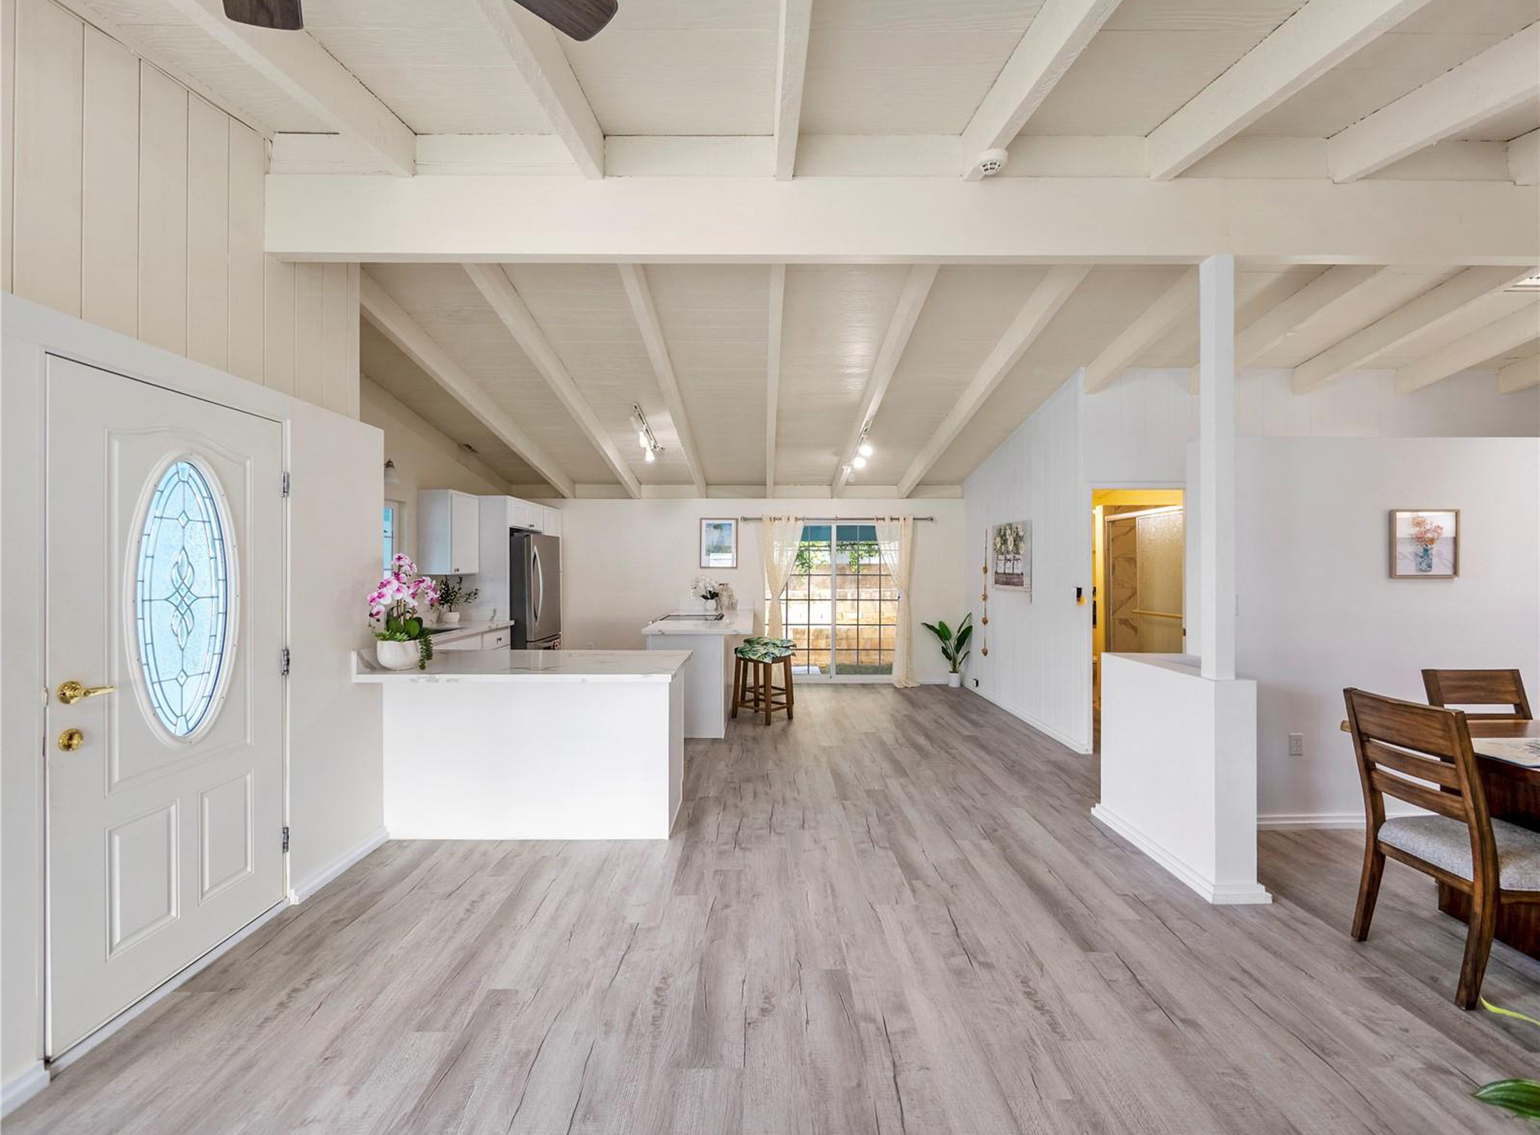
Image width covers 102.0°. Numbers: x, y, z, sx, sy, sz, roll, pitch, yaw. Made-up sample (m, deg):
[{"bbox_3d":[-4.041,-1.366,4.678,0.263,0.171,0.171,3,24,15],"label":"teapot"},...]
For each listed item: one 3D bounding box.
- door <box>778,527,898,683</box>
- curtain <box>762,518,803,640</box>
[{"bbox_3d":[0.798,0.438,7.807,1.757,2.010,0.111,0,0,0],"label":"door"},{"bbox_3d":[0.145,0.410,7.500,0.520,2.050,0.120,0,0,-1],"label":"curtain"}]

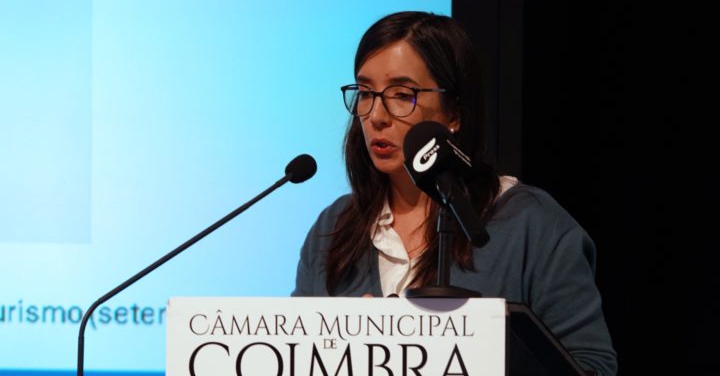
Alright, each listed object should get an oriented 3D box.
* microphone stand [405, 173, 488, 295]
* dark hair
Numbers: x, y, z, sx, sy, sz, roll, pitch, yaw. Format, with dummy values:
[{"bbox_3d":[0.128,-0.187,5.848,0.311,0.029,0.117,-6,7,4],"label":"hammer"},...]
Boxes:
[{"bbox_3d":[0.123,0.072,5.380,0.116,0.183,0.116,0,-1,0],"label":"microphone stand"},{"bbox_3d":[0.080,-0.054,5.630,0.230,0.435,0.230,0,-1,33],"label":"dark hair"}]

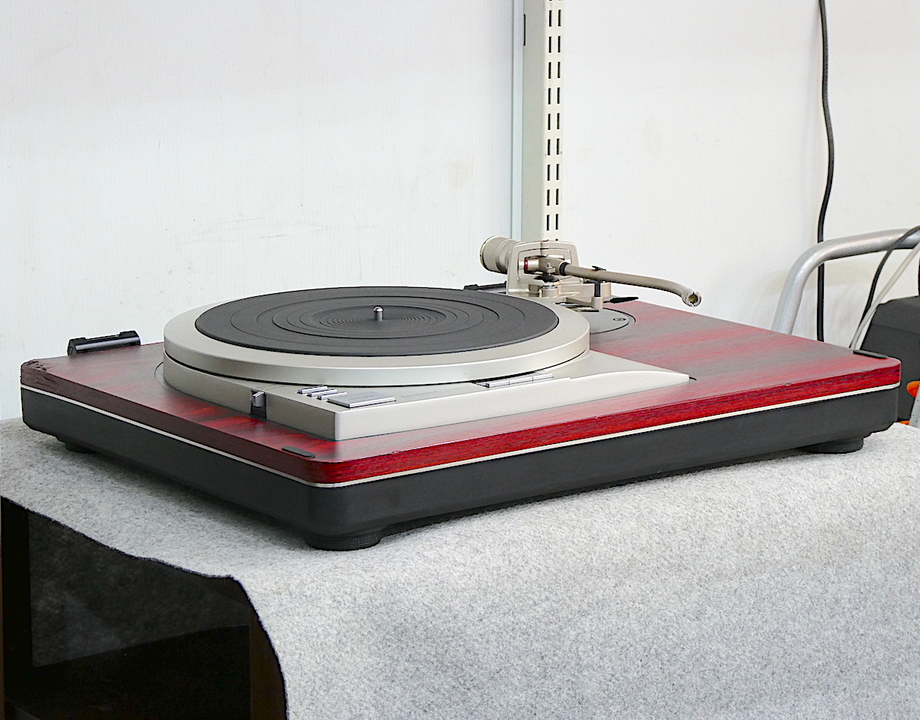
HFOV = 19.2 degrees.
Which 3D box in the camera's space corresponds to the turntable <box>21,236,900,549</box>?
[{"bbox_3d":[0.000,0.002,2.150,0.558,0.140,0.451,-9,14,-35],"label":"turntable"}]

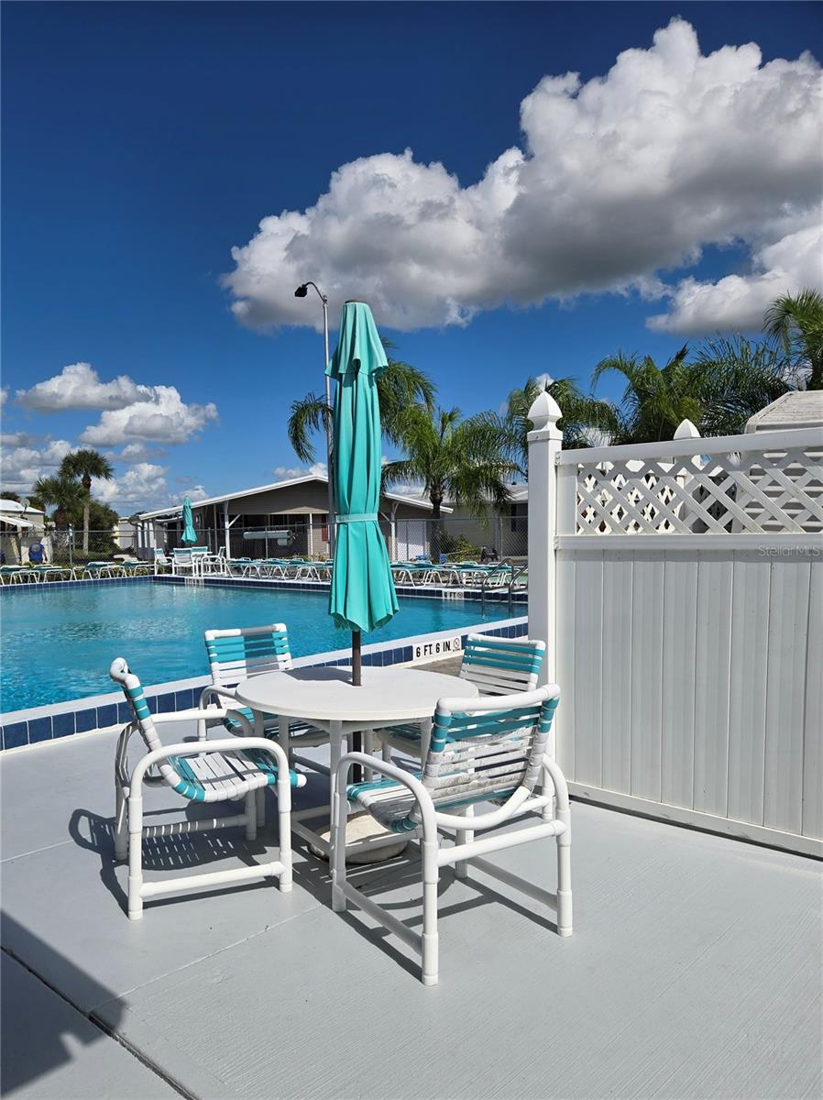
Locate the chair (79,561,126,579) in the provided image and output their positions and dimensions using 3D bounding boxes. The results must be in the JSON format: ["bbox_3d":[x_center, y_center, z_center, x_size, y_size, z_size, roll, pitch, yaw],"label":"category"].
[{"bbox_3d":[-9.870,0.658,23.300,1.900,0.480,0.660,0,1,38],"label":"chair"}]

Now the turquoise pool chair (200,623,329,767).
[{"bbox_3d":[-0.730,0.841,3.850,0.590,0.870,0.670,-2,2,-32],"label":"turquoise pool chair"}]

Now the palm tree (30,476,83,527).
[{"bbox_3d":[-20.753,-2.240,43.000,3.000,4.700,3.000,-1,2,0],"label":"palm tree"}]

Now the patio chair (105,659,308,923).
[{"bbox_3d":[-0.882,0.933,3.125,0.680,0.900,0.620,-1,1,-24],"label":"patio chair"}]

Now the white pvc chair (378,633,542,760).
[{"bbox_3d":[0.273,0.909,3.645,0.680,0.900,0.620,-2,1,-40],"label":"white pvc chair"}]

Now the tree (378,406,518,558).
[{"bbox_3d":[1.388,-2.443,28.000,4.900,6.100,4.900,-1,1,6],"label":"tree"}]

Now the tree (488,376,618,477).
[{"bbox_3d":[4.911,-2.620,25.000,4.600,6.600,4.600,-1,1,6],"label":"tree"}]

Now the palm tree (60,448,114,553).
[{"bbox_3d":[-20.023,-3.022,45.000,3.200,6.600,3.200,-1,2,0],"label":"palm tree"}]

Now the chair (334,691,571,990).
[{"bbox_3d":[0.108,0.870,2.600,0.590,0.870,0.670,-2,2,-33],"label":"chair"}]

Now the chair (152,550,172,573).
[{"bbox_3d":[-7.185,0.399,21.200,0.650,0.860,0.590,0,2,18],"label":"chair"}]

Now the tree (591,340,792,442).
[{"bbox_3d":[8.244,-2.712,21.500,5.800,6.800,5.500,-1,1,6],"label":"tree"}]

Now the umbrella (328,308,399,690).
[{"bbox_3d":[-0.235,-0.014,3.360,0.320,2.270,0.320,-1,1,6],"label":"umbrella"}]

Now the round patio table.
[{"bbox_3d":[-0.240,0.935,3.210,1.060,0.710,1.060,-1,2,0],"label":"round patio table"}]

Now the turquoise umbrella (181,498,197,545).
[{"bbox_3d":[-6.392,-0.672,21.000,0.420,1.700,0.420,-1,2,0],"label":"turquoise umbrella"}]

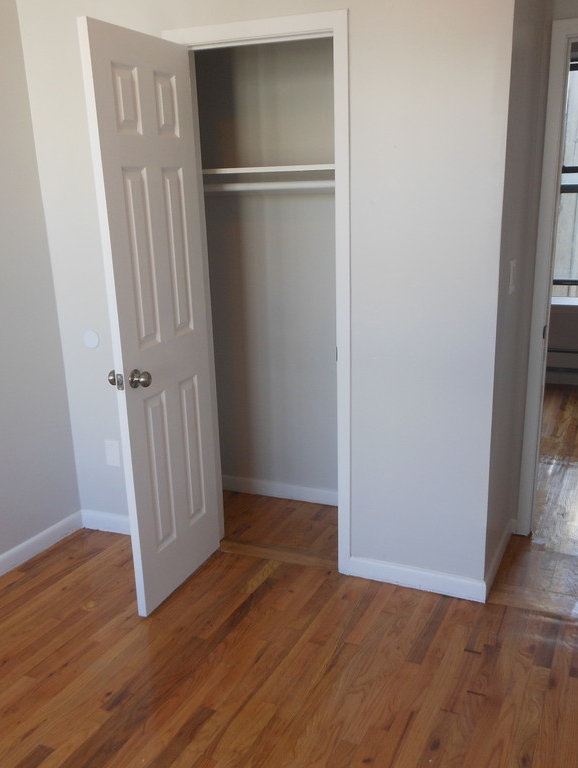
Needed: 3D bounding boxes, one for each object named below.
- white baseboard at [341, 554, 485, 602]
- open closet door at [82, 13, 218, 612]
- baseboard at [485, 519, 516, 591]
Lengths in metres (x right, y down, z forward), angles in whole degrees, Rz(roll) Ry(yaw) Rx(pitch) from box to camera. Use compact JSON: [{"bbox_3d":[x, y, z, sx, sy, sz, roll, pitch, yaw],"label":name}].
[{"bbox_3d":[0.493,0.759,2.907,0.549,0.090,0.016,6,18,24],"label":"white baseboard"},{"bbox_3d":[-0.463,-0.181,2.728,0.036,2.030,0.557,5,18,24],"label":"open closet door"},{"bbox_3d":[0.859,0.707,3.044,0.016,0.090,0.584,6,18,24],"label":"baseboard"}]

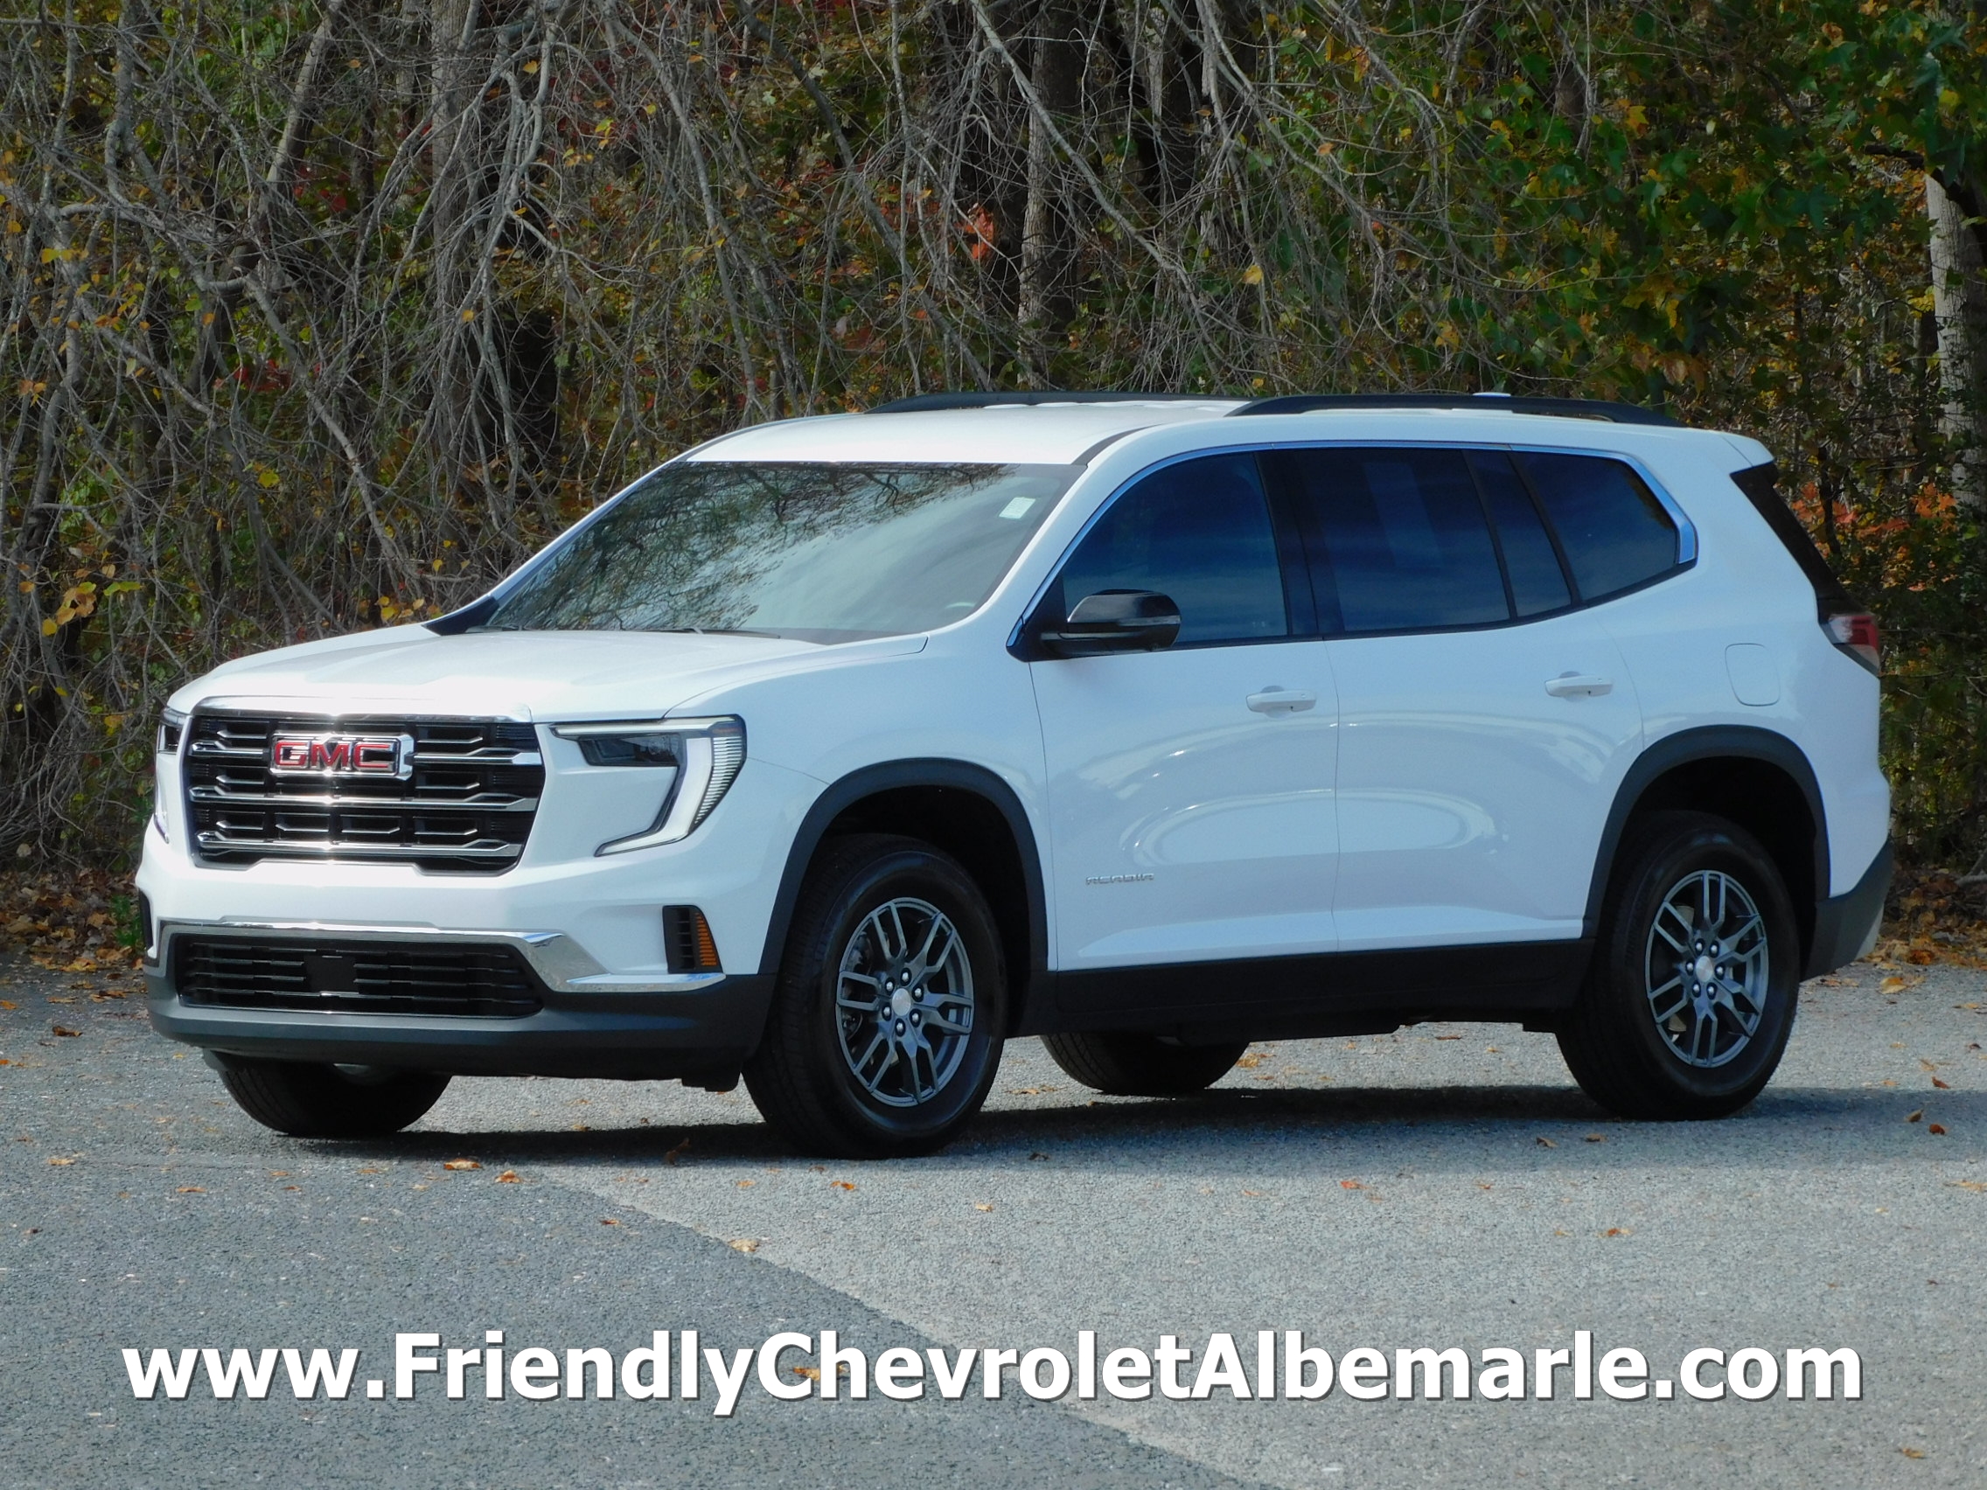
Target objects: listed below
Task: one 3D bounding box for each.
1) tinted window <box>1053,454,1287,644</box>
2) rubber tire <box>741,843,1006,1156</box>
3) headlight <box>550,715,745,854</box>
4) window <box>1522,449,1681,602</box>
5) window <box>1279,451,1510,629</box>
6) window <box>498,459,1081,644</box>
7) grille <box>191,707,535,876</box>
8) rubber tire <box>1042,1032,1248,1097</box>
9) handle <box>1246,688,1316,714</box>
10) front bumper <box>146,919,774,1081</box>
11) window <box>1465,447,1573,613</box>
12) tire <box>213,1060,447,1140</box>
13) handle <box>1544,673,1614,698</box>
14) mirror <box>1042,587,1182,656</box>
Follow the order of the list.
[{"bbox_3d":[0.401,-0.477,41.708,0.070,0.480,0.880,-24,-15,38],"label":"tinted window"},{"bbox_3d":[-0.287,0.602,40.965,0.260,0.778,0.782,2,2,41],"label":"rubber tire"},{"bbox_3d":[-0.807,0.099,40.471,0.340,0.335,0.350,2,2,41],"label":"headlight"},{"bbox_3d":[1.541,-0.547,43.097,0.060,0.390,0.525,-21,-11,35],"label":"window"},{"bbox_3d":[0.998,-0.507,42.420,0.060,0.471,0.740,-22,-13,38],"label":"window"},{"bbox_3d":[-0.538,-0.497,41.961,1.500,0.140,0.830,2,36,41],"label":"window"},{"bbox_3d":[-1.528,0.112,40.827,1.170,0.385,0.130,2,2,41],"label":"grille"},{"bbox_3d":[0.404,0.518,44.379,0.255,0.775,0.780,2,2,41],"label":"rubber tire"},{"bbox_3d":[0.689,-0.109,41.897,0.055,0.052,0.250,2,2,41],"label":"handle"},{"bbox_3d":[-1.420,0.589,40.969,1.960,0.350,0.480,2,2,41],"label":"front bumper"},{"bbox_3d":[1.319,-0.527,42.816,0.060,0.435,0.235,-21,-12,36],"label":"window"},{"bbox_3d":[-1.598,0.567,42.050,0.255,0.775,0.780,2,2,41],"label":"tire"},{"bbox_3d":[1.447,-0.146,42.709,0.060,0.050,0.240,2,2,41],"label":"handle"},{"bbox_3d":[0.278,-0.291,41.310,0.240,0.165,0.250,2,2,41],"label":"mirror"}]

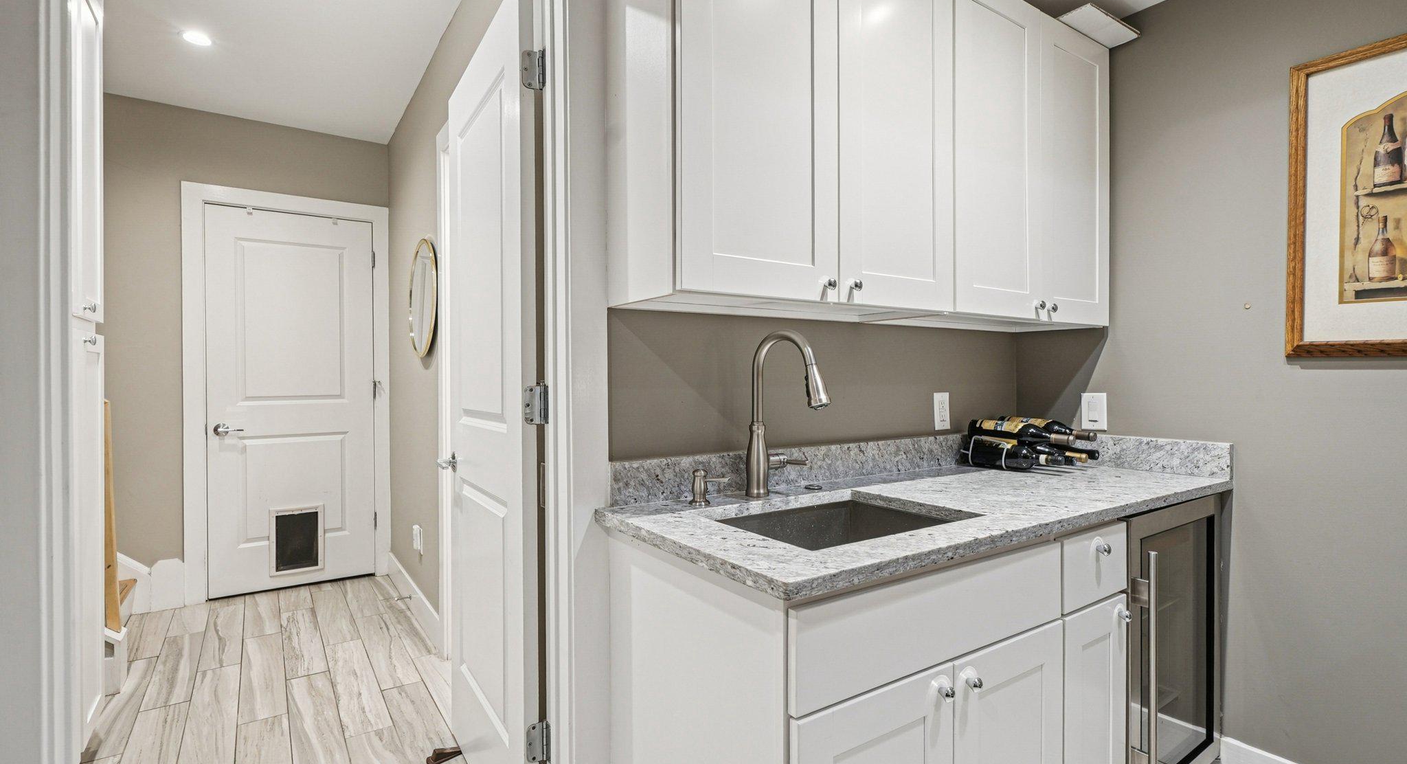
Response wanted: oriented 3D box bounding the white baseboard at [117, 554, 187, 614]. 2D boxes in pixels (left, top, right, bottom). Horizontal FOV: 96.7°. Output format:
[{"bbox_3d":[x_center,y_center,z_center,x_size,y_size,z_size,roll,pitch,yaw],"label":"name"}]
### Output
[{"bbox_3d":[-2.870,1.043,3.263,0.275,0.290,0.020,0,0,-33],"label":"white baseboard"}]

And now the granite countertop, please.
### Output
[{"bbox_3d":[0.656,0.298,1.619,1.712,0.031,0.638,0,0,-33],"label":"granite countertop"}]

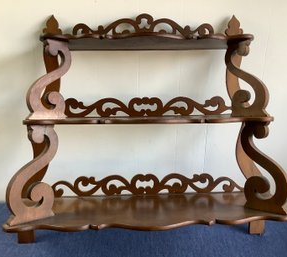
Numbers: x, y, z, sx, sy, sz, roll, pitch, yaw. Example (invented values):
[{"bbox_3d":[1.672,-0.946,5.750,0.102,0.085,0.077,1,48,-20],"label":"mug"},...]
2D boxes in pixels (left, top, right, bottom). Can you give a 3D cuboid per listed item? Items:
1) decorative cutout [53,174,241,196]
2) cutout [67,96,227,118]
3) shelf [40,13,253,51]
[{"bbox_3d":[0.012,0.174,0.950,0.604,0.067,0.012,-1,4,-3],"label":"decorative cutout"},{"bbox_3d":[0.011,-0.066,0.934,0.520,0.061,0.012,-1,4,-3],"label":"cutout"},{"bbox_3d":[0.009,-0.282,0.836,0.548,0.108,0.176,-1,4,-3],"label":"shelf"}]

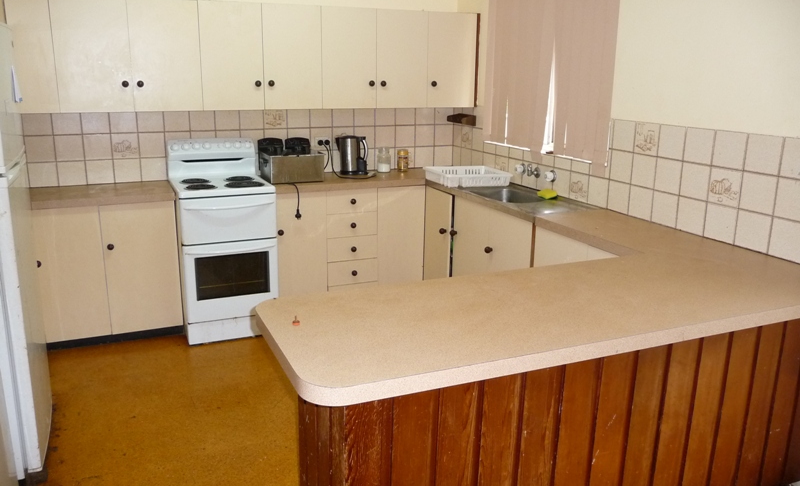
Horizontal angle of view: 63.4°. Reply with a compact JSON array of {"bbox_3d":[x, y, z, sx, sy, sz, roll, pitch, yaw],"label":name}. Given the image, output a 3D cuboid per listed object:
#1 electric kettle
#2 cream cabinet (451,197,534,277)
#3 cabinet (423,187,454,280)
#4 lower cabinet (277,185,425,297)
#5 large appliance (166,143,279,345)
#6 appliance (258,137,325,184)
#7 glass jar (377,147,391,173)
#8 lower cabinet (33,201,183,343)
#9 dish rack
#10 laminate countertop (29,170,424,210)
[{"bbox_3d":[-0.324,-0.586,4.340,0.230,0.251,0.160,-3,15,-13],"label":"electric kettle"},{"bbox_3d":[0.687,0.153,3.753,0.415,0.762,0.830,-6,16,-23],"label":"cream cabinet"},{"bbox_3d":[0.440,0.007,4.295,0.415,0.762,0.375,-6,16,-23],"label":"cabinet"},{"bbox_3d":[-0.384,-0.024,4.375,1.004,0.762,0.435,-6,16,-23],"label":"lower cabinet"},{"bbox_3d":[-1.083,-0.039,3.963,0.540,1.135,0.575,-6,16,-23],"label":"large appliance"},{"bbox_3d":[-0.691,-0.537,4.129,0.365,0.256,0.310,-6,16,-23],"label":"appliance"},{"bbox_3d":[-0.108,-0.574,4.469,0.090,0.167,0.090,1,15,0],"label":"glass jar"},{"bbox_3d":[-1.724,0.111,3.802,0.757,0.762,0.435,-6,16,-23],"label":"lower cabinet"},{"bbox_3d":[0.423,-0.427,4.106,0.405,0.080,0.370,-4,16,-18],"label":"dish rack"},{"bbox_3d":[-0.987,-0.351,4.004,2.330,0.047,0.452,-6,16,-23],"label":"laminate countertop"}]

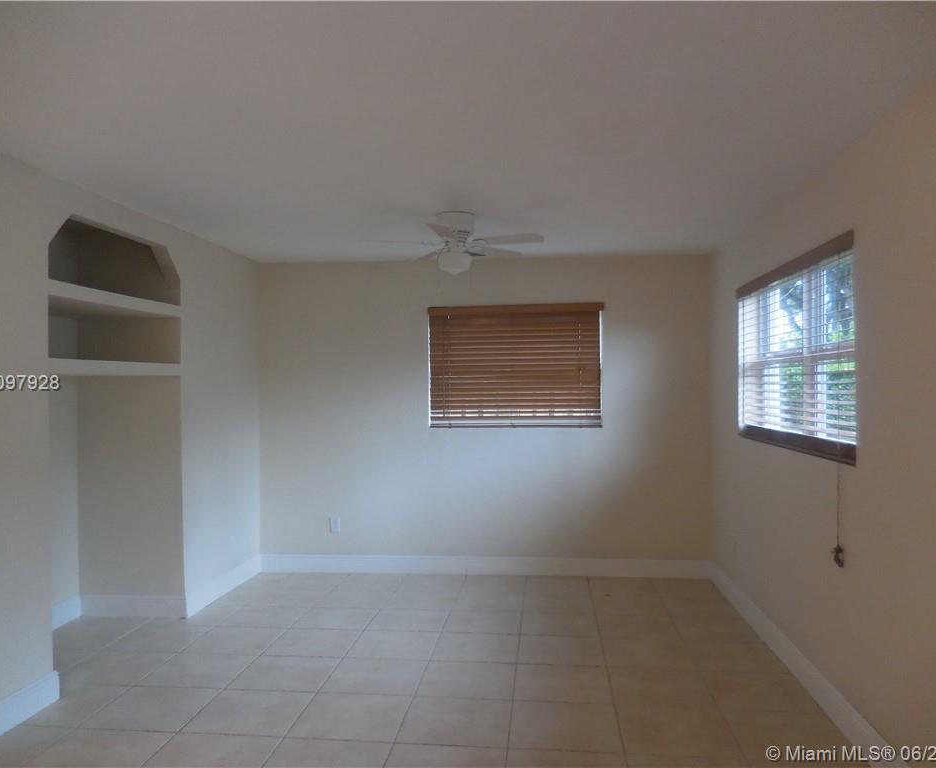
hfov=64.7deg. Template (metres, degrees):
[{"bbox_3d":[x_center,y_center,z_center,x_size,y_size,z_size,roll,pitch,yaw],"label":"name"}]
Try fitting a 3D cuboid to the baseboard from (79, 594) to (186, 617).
[{"bbox_3d":[-2.121,1.412,4.696,0.680,0.138,0.020,0,0,6],"label":"baseboard"}]

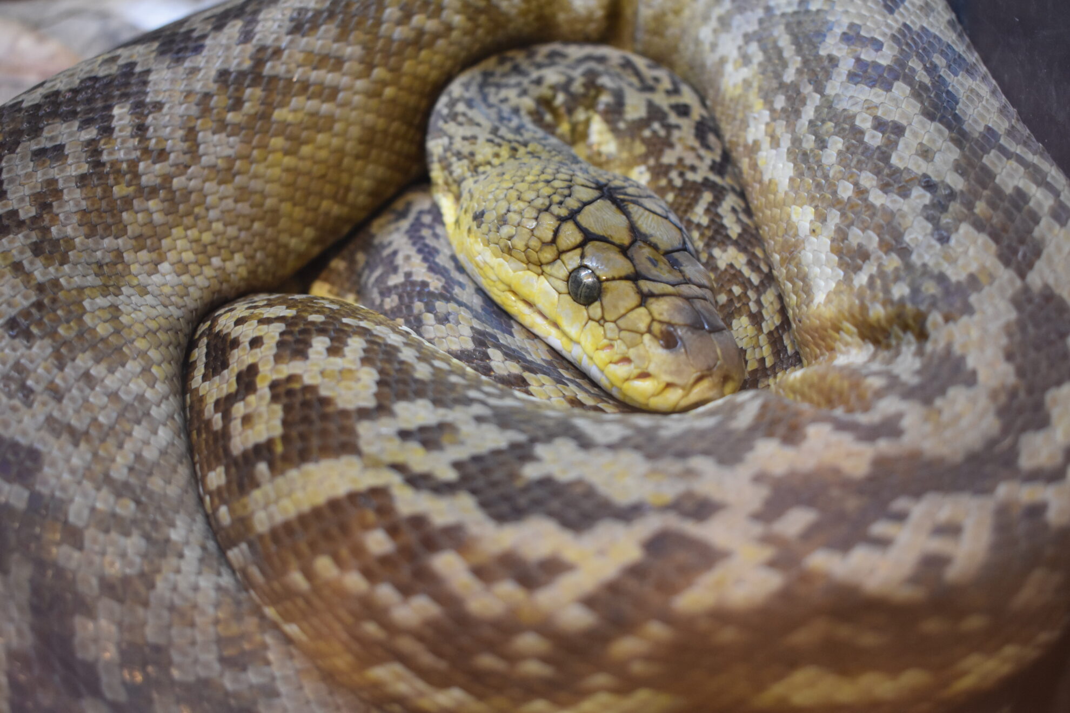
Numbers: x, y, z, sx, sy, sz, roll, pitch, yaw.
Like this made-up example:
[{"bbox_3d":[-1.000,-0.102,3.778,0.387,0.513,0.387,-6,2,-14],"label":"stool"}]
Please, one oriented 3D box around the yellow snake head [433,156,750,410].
[{"bbox_3d":[0.021,-0.029,0.371,0.062,0.041,0.112,-14,40,-26],"label":"yellow snake head"}]

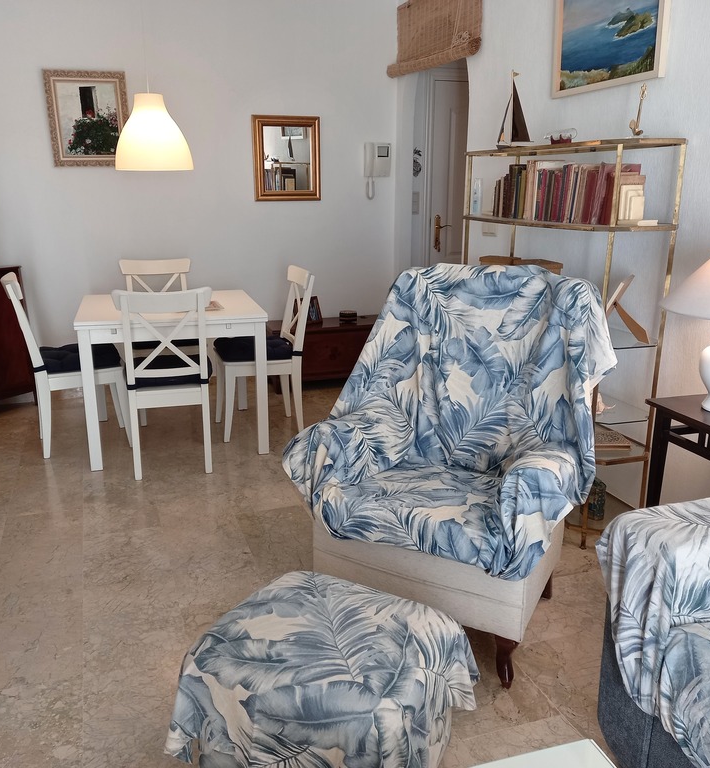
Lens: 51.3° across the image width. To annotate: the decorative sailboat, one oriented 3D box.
[{"bbox_3d":[0.724,-1.209,3.297,0.065,0.352,0.270,-6,16,-23],"label":"decorative sailboat"}]

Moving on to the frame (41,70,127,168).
[{"bbox_3d":[-1.679,-1.667,4.669,0.476,0.576,0.040,-5,18,-19],"label":"frame"}]

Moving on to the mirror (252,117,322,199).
[{"bbox_3d":[-0.467,-1.562,5.141,0.479,0.564,0.035,-5,17,-18],"label":"mirror"}]

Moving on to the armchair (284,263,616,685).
[{"bbox_3d":[0.306,0.191,2.391,0.870,1.070,0.830,8,16,27],"label":"armchair"}]

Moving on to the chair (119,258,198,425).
[{"bbox_3d":[-1.175,-0.270,4.471,0.430,0.910,0.520,-4,16,-15],"label":"chair"}]

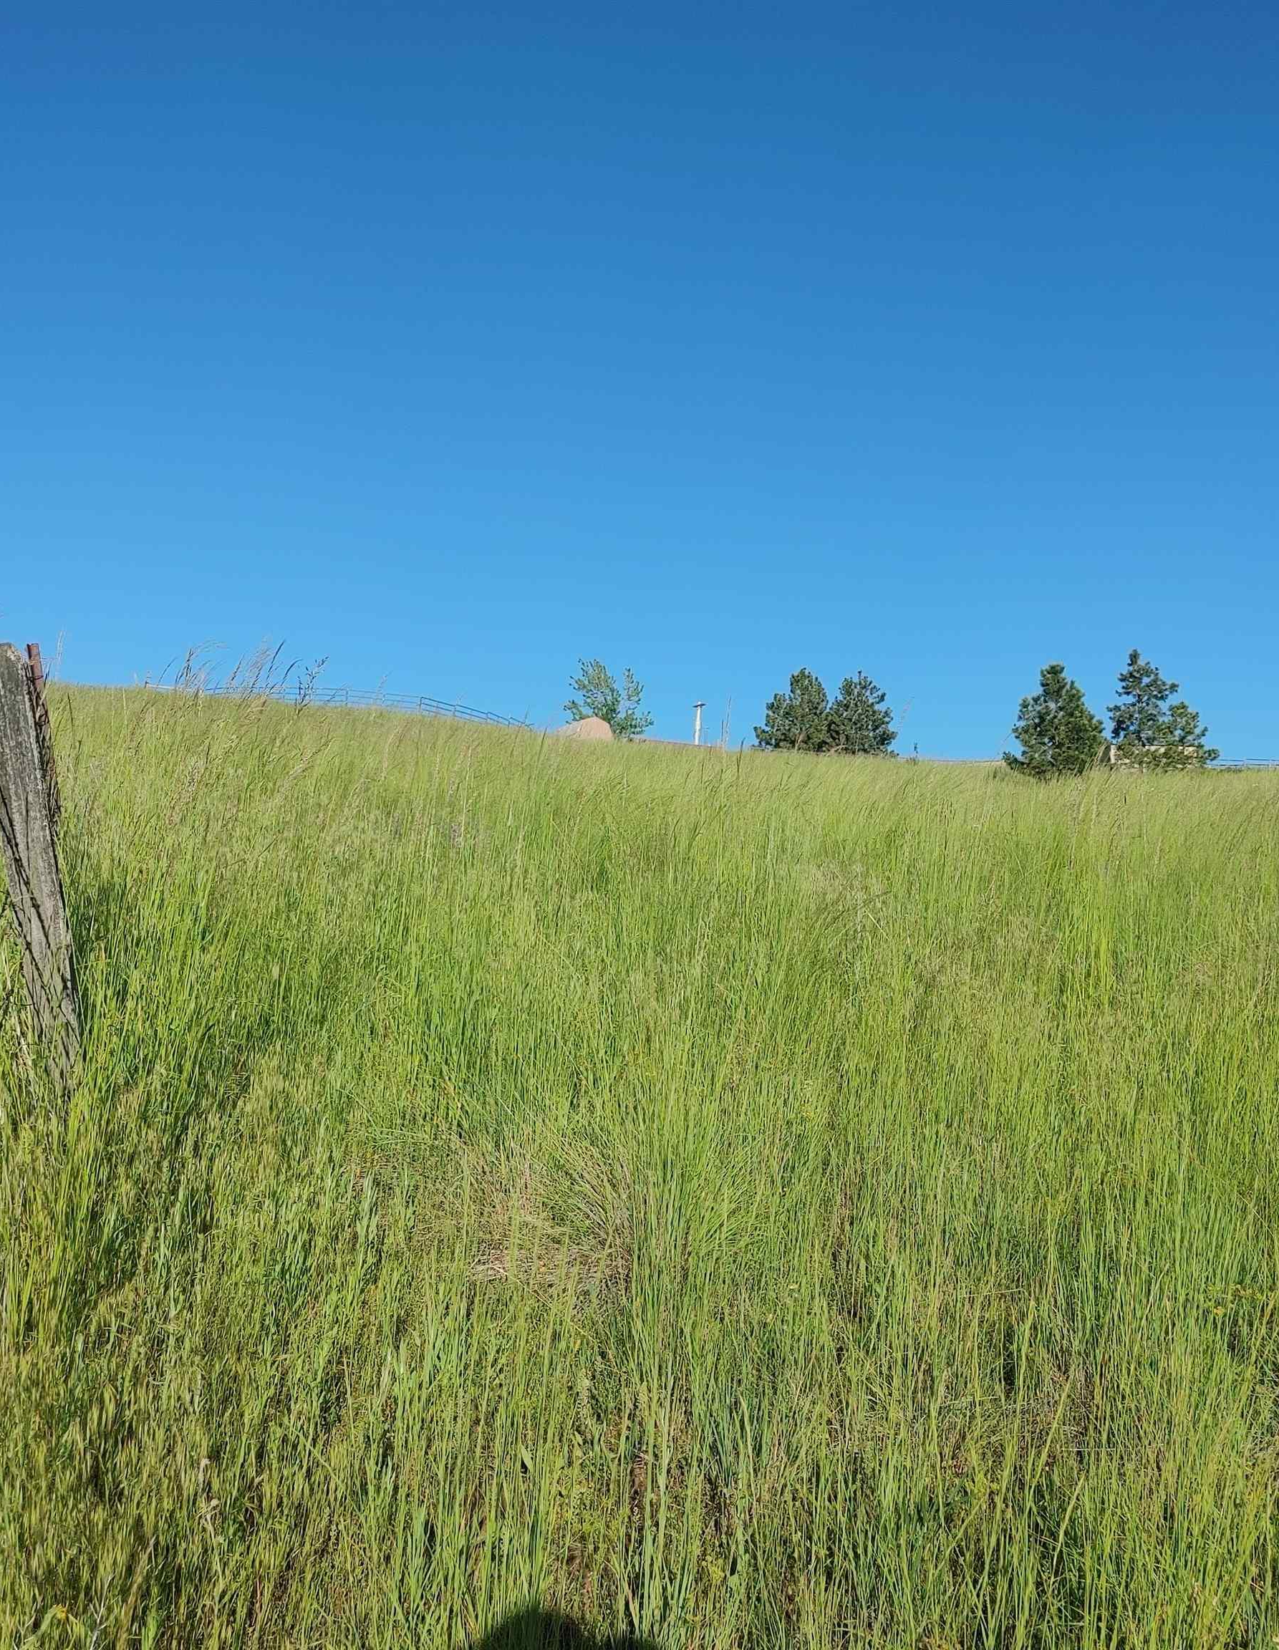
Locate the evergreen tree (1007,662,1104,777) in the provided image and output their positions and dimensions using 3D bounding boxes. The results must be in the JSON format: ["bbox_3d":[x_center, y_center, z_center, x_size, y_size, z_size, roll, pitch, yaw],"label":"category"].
[{"bbox_3d":[17.620,-4.405,70.000,4.150,5.000,4.100,0,-1,0],"label":"evergreen tree"}]

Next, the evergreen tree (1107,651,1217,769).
[{"bbox_3d":[23.715,-5.188,75.000,4.900,5.650,4.600,0,-1,0],"label":"evergreen tree"}]

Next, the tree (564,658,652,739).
[{"bbox_3d":[-1.655,-6.396,86.000,4.700,4.900,4.400,0,-1,0],"label":"tree"}]

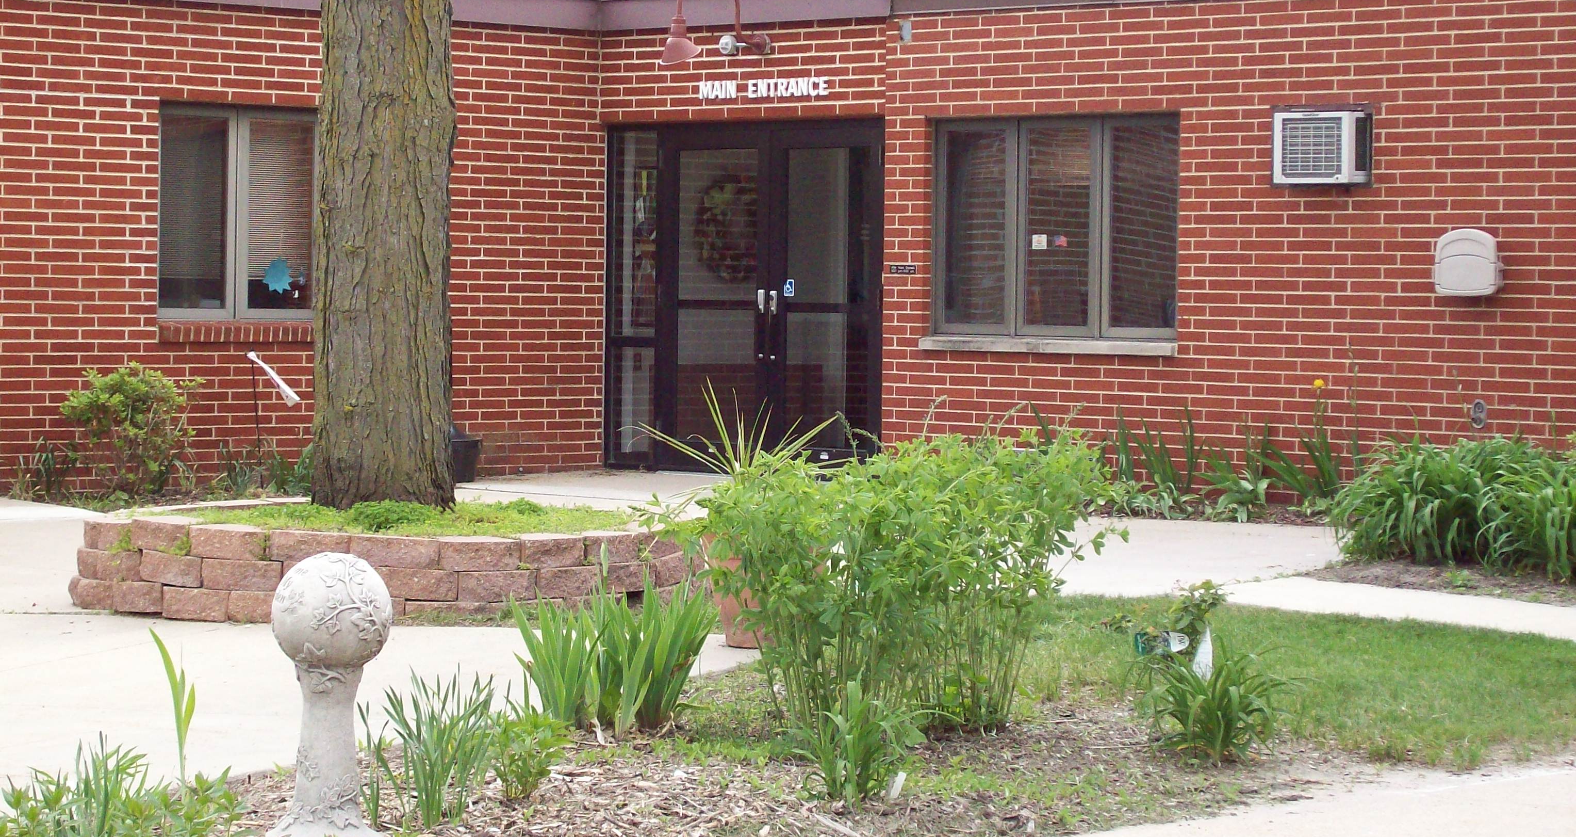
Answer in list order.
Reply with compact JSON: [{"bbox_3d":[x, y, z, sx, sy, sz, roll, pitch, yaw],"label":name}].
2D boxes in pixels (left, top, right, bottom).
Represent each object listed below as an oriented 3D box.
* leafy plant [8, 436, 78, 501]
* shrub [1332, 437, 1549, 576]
[{"bbox_3d":[-3.871,0.259,20.600,0.360,0.340,0.320,1,2,0],"label":"leafy plant"},{"bbox_3d":[2.763,0.355,16.800,0.930,0.540,0.820,1,2,0],"label":"shrub"}]

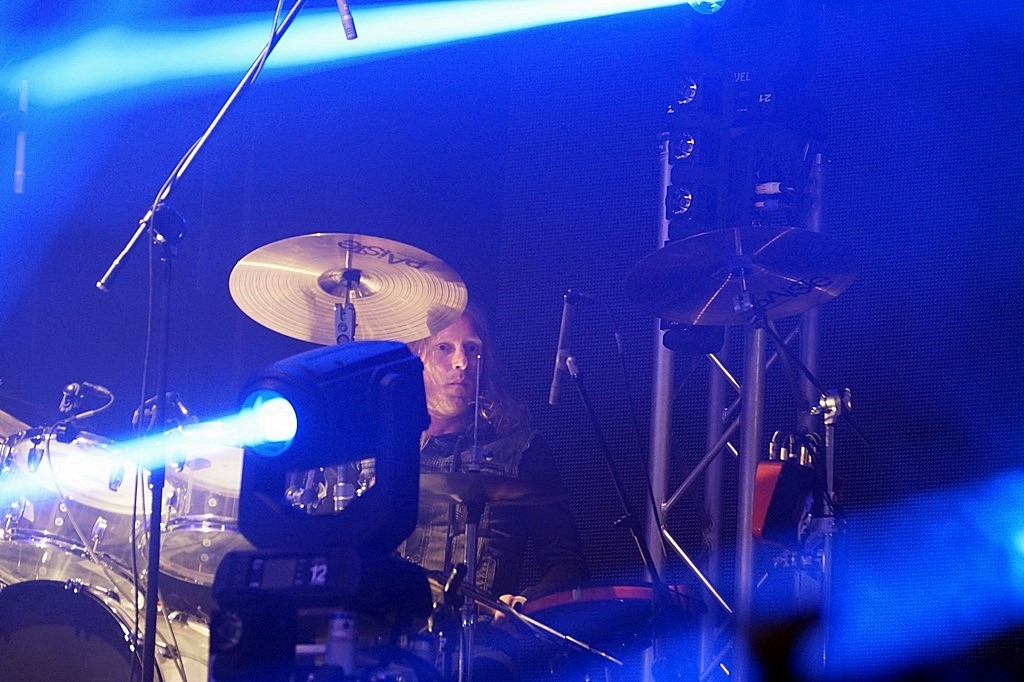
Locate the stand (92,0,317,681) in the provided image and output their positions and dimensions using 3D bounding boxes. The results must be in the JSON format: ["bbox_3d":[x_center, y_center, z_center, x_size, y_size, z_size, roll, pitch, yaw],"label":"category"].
[{"bbox_3d":[-0.617,0.190,8.880,0.650,1.800,0.550,5,-7,-22],"label":"stand"}]

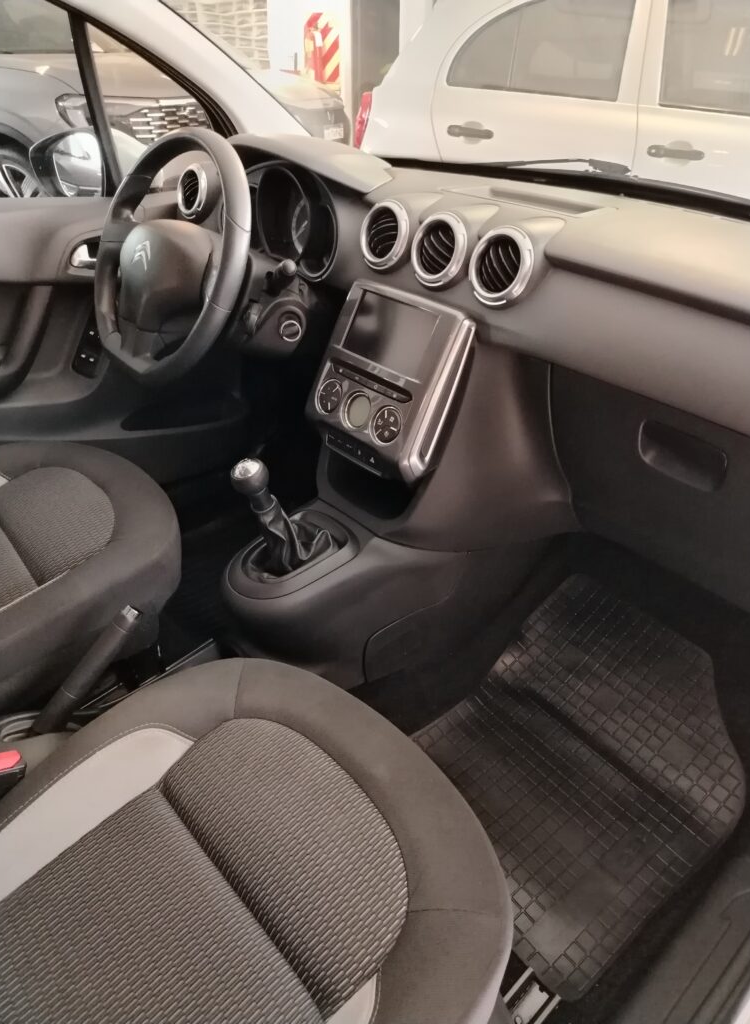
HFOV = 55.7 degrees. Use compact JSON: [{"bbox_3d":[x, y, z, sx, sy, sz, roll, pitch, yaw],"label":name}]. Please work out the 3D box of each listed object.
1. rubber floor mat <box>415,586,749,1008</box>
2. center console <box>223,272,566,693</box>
[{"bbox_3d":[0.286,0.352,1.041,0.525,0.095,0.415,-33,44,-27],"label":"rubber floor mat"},{"bbox_3d":[0.012,-0.042,1.003,0.530,0.510,0.290,-24,40,-33],"label":"center console"}]

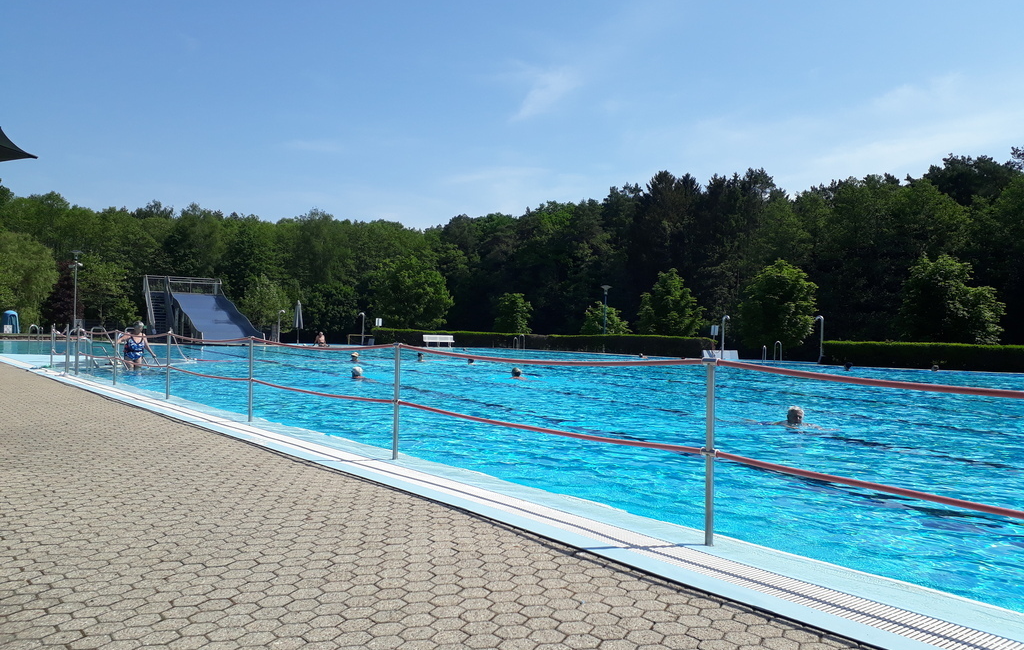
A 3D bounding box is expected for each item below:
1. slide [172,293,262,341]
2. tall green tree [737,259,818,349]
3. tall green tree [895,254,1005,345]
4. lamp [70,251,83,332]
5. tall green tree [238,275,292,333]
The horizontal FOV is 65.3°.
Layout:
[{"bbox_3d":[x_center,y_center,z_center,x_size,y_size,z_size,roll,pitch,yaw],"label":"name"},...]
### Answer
[{"bbox_3d":[-19.114,-0.456,51.668,3.600,3.300,7.200,2,-1,-38],"label":"slide"},{"bbox_3d":[15.514,-0.908,46.849,4.621,5.877,4.621,1,-1,18],"label":"tall green tree"},{"bbox_3d":[21.536,-0.718,39.226,5.002,5.596,5.002,1,-1,29],"label":"tall green tree"},{"bbox_3d":[-27.872,-2.112,50.967,0.650,5.164,0.650,2,-1,-29],"label":"lamp"},{"bbox_3d":[-18.034,-1.245,57.968,3.625,4.992,3.625,2,-1,-17],"label":"tall green tree"}]

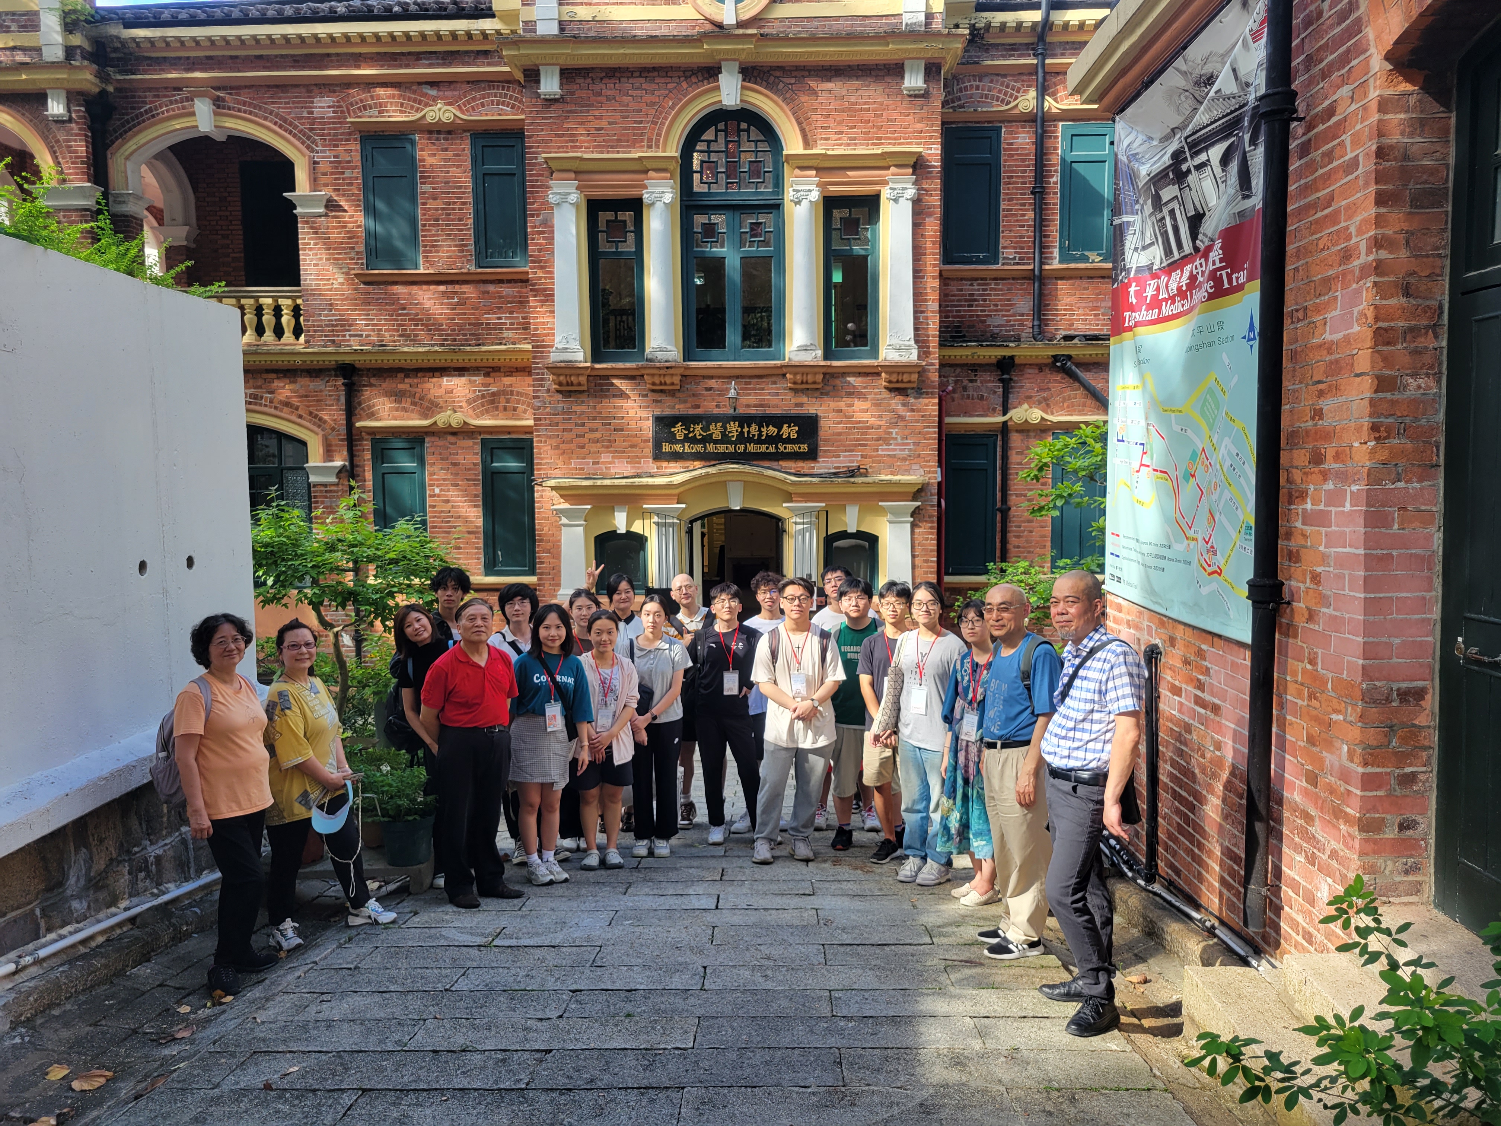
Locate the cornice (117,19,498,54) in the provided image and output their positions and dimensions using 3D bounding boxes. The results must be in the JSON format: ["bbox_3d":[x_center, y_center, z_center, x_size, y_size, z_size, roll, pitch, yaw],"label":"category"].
[{"bbox_3d":[-5.988,-7.209,15.626,5.600,0.360,0.360,0,5,2],"label":"cornice"}]

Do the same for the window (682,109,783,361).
[{"bbox_3d":[-0.238,-4.356,15.033,1.340,3.256,0.150,0,5,2],"label":"window"}]

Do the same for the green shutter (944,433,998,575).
[{"bbox_3d":[3.139,-0.847,16.102,0.772,2.005,0.070,0,5,2],"label":"green shutter"}]

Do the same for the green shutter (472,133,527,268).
[{"bbox_3d":[-3.575,-5.191,16.177,0.805,1.901,0.090,0,4,2],"label":"green shutter"}]

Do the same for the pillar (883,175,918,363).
[{"bbox_3d":[1.982,-3.841,14.897,0.428,2.389,0.360,0,4,2],"label":"pillar"}]

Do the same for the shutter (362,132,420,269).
[{"bbox_3d":[-5.074,-5.111,16.005,0.807,1.846,0.070,0,5,2],"label":"shutter"}]

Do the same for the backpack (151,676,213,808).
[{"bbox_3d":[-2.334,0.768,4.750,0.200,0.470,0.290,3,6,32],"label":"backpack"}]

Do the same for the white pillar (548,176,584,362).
[{"bbox_3d":[-2.412,-3.842,15.033,0.443,2.358,0.360,0,4,2],"label":"white pillar"}]

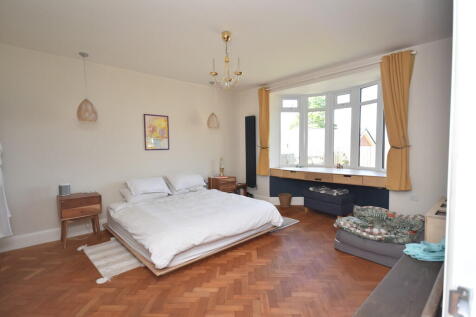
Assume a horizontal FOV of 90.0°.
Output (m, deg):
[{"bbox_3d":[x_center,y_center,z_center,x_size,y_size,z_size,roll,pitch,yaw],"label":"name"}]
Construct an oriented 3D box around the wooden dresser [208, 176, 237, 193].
[{"bbox_3d":[-0.336,0.720,5.098,0.468,0.643,0.435,-4,4,-42],"label":"wooden dresser"}]

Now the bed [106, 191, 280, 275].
[{"bbox_3d":[-0.743,0.906,3.690,1.963,0.435,2.034,-4,4,-42],"label":"bed"}]

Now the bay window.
[{"bbox_3d":[1.797,-0.553,4.529,0.598,1.560,2.158,-4,4,-42],"label":"bay window"}]

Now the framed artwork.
[{"bbox_3d":[-1.463,-0.470,4.352,0.450,0.628,0.026,-4,4,-42],"label":"framed artwork"}]

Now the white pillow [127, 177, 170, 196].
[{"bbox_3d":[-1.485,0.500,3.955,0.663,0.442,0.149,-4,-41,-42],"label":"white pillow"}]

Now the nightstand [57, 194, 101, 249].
[{"bbox_3d":[-2.240,0.844,3.374,0.468,0.654,0.435,-4,4,-42],"label":"nightstand"}]

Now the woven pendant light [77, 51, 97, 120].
[{"bbox_3d":[-2.140,-0.996,3.345,0.251,0.945,0.251,-4,4,-42],"label":"woven pendant light"}]

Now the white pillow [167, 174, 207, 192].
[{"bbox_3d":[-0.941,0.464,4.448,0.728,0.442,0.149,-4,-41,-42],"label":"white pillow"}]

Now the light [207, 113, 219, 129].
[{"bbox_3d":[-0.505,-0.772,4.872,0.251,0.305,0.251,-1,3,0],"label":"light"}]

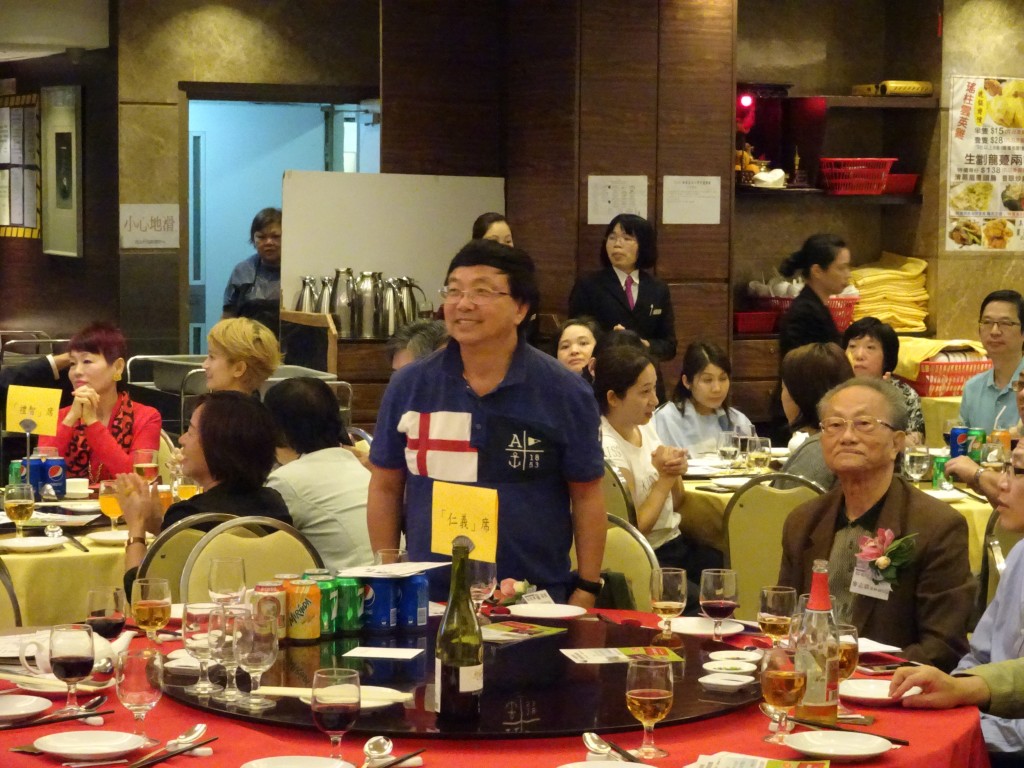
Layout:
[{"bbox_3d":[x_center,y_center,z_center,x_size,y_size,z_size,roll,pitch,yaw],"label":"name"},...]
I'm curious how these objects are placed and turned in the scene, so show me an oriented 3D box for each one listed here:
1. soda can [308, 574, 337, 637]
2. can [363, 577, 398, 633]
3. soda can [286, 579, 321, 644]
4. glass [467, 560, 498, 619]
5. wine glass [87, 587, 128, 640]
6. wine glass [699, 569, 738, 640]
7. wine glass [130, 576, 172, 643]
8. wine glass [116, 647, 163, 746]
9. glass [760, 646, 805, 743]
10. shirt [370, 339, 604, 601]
[{"bbox_3d":[-0.379,0.445,5.012,0.066,0.115,0.066,0,4,0],"label":"soda can"},{"bbox_3d":[-0.267,0.449,5.146,0.066,0.117,0.066,0,5,0],"label":"can"},{"bbox_3d":[-0.417,0.456,5.044,0.066,0.117,0.066,0,5,0],"label":"soda can"},{"bbox_3d":[-0.071,0.442,5.329,0.076,0.151,0.076,0,4,0],"label":"glass"},{"bbox_3d":[-0.788,0.475,4.900,0.076,0.151,0.076,0,4,0],"label":"wine glass"},{"bbox_3d":[0.421,0.458,5.113,0.076,0.151,0.076,0,4,0],"label":"wine glass"},{"bbox_3d":[-0.735,0.479,5.124,0.079,0.156,0.079,1,4,0],"label":"wine glass"},{"bbox_3d":[-0.639,0.540,4.317,0.079,0.156,0.079,1,4,0],"label":"wine glass"},{"bbox_3d":[0.473,0.543,4.372,0.080,0.155,0.080,0,5,0],"label":"glass"},{"bbox_3d":[-0.057,0.195,5.810,0.540,0.620,0.290,1,5,7],"label":"shirt"}]

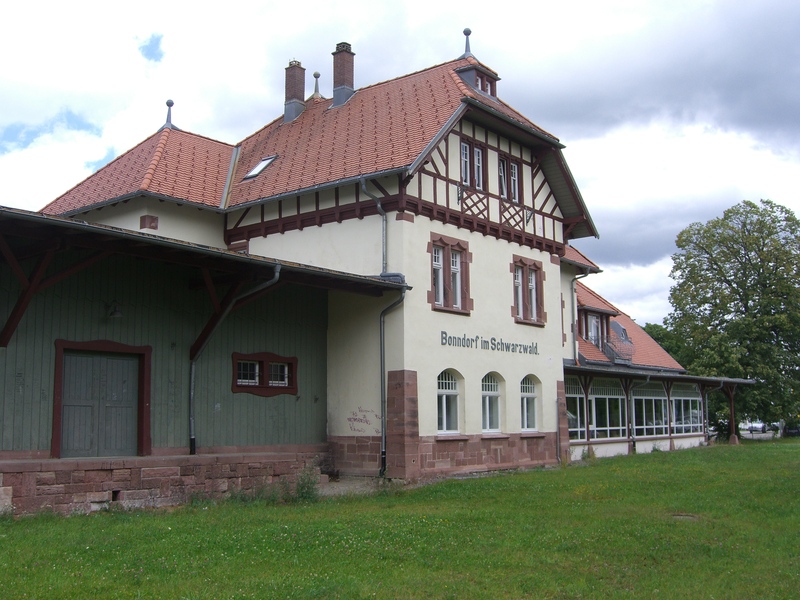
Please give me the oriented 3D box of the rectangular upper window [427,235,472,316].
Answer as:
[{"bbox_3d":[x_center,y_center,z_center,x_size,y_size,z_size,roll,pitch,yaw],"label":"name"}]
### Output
[{"bbox_3d":[1.348,-0.679,24.068,0.200,2.125,1.877,-6,-10,38],"label":"rectangular upper window"}]

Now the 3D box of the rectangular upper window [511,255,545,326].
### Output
[{"bbox_3d":[3.952,-0.243,27.264,0.200,2.116,1.877,-6,-10,38],"label":"rectangular upper window"}]

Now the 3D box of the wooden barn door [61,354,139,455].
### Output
[{"bbox_3d":[-6.354,2.222,18.587,0.120,2.173,1.887,-6,-10,38],"label":"wooden barn door"}]

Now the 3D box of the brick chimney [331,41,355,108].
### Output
[{"bbox_3d":[-1.877,-7.564,29.700,0.553,2.278,0.553,-6,-10,38],"label":"brick chimney"}]

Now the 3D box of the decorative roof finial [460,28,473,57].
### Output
[{"bbox_3d":[2.100,-7.900,27.036,0.324,0.953,0.324,-6,-10,38],"label":"decorative roof finial"}]

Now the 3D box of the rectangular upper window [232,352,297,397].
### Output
[{"bbox_3d":[-3.401,1.875,22.001,0.150,1.105,2.192,-6,-10,38],"label":"rectangular upper window"}]

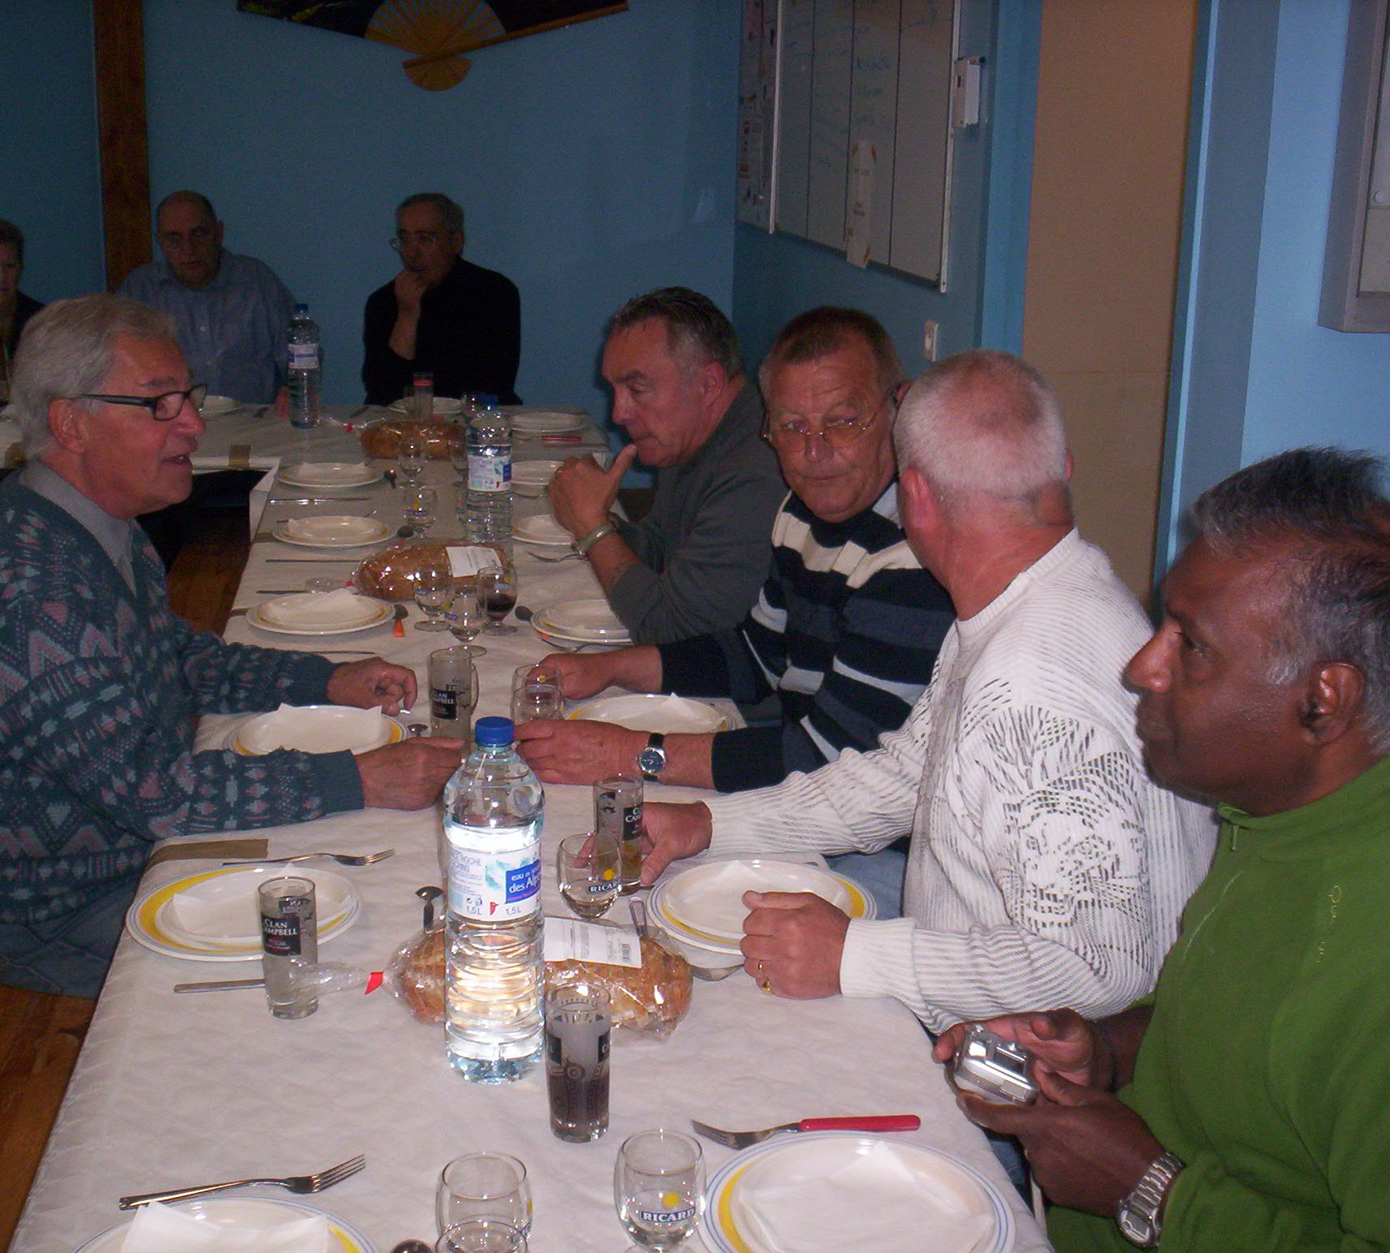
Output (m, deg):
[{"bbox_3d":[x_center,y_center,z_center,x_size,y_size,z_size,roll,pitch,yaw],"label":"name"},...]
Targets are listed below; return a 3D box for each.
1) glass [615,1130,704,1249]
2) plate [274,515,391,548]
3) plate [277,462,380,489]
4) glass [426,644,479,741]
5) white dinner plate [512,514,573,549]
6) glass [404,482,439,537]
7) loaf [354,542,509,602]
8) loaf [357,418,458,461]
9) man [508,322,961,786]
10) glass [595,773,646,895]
[{"bbox_3d":[-0.026,0.436,1.342,0.066,0.102,0.066,1,16,0],"label":"glass"},{"bbox_3d":[-0.700,-0.179,3.507,0.240,0.030,0.240,-2,16,-9],"label":"plate"},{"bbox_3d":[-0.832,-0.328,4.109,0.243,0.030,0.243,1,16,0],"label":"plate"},{"bbox_3d":[-0.327,0.097,2.408,0.056,0.125,0.056,-2,16,-9],"label":"glass"},{"bbox_3d":[-0.220,-0.188,3.586,0.242,0.036,0.242,1,16,0],"label":"white dinner plate"},{"bbox_3d":[-0.542,-0.227,3.558,0.066,0.099,0.066,-2,16,-9],"label":"glass"},{"bbox_3d":[-0.465,-0.097,3.203,0.273,0.093,0.122,-3,16,-13],"label":"loaf"},{"bbox_3d":[-0.668,-0.451,4.386,0.280,0.090,0.125,-2,16,-9],"label":"loaf"},{"bbox_3d":[0.114,0.246,2.408,0.720,1.340,0.580,-8,18,-28],"label":"man"},{"bbox_3d":[-0.084,0.233,2.013,0.054,0.123,0.054,1,16,0],"label":"glass"}]

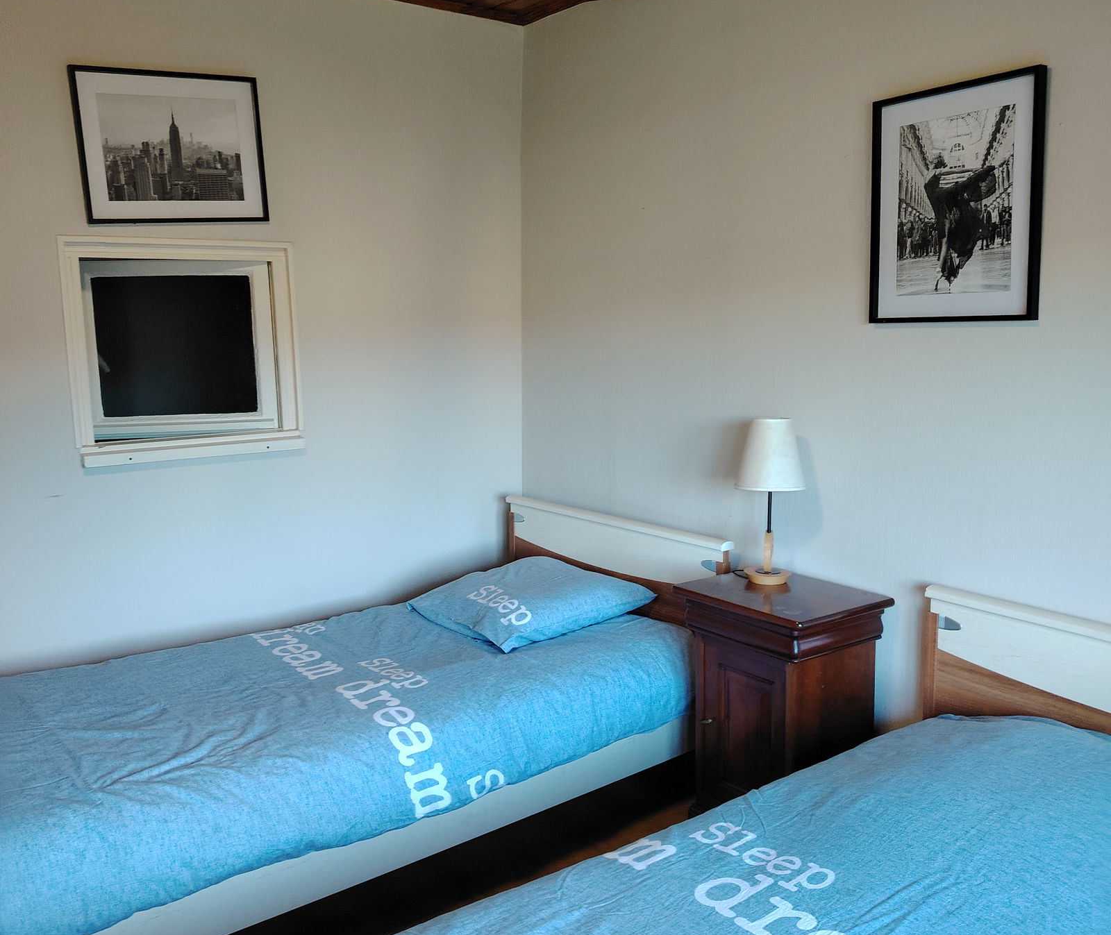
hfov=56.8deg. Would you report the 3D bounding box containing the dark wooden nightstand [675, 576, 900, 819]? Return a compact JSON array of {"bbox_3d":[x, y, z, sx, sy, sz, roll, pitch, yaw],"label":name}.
[{"bbox_3d":[0.579,0.653,2.667,0.351,0.670,0.448,-7,10,-35],"label":"dark wooden nightstand"}]

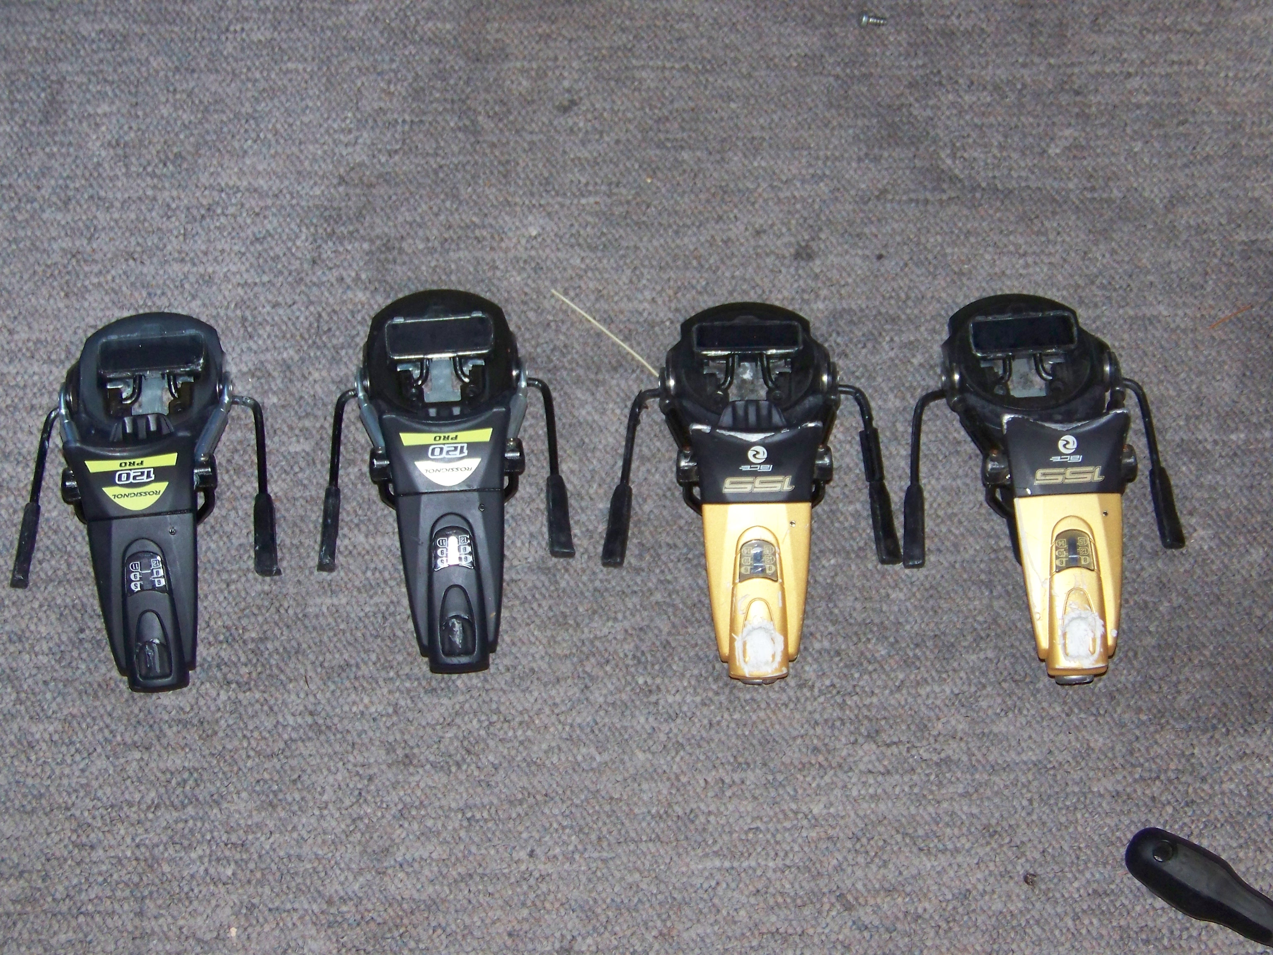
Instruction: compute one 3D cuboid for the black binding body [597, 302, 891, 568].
[{"bbox_3d":[0.054,-0.032,1.402,0.145,0.060,0.138,-1,65,0],"label":"black binding body"}]

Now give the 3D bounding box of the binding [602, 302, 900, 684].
[{"bbox_3d":[0.055,-0.003,1.386,0.145,0.064,0.205,-1,65,0],"label":"binding"}]

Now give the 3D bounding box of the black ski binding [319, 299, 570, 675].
[{"bbox_3d":[-0.096,-0.008,1.388,0.124,0.064,0.207,-4,65,-2],"label":"black ski binding"}]

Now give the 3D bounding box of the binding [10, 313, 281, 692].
[{"bbox_3d":[-0.240,0.002,1.384,0.130,0.064,0.203,-4,65,-2],"label":"binding"}]

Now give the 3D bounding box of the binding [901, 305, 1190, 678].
[{"bbox_3d":[0.195,-0.004,1.387,0.137,0.064,0.210,-5,65,-2],"label":"binding"}]

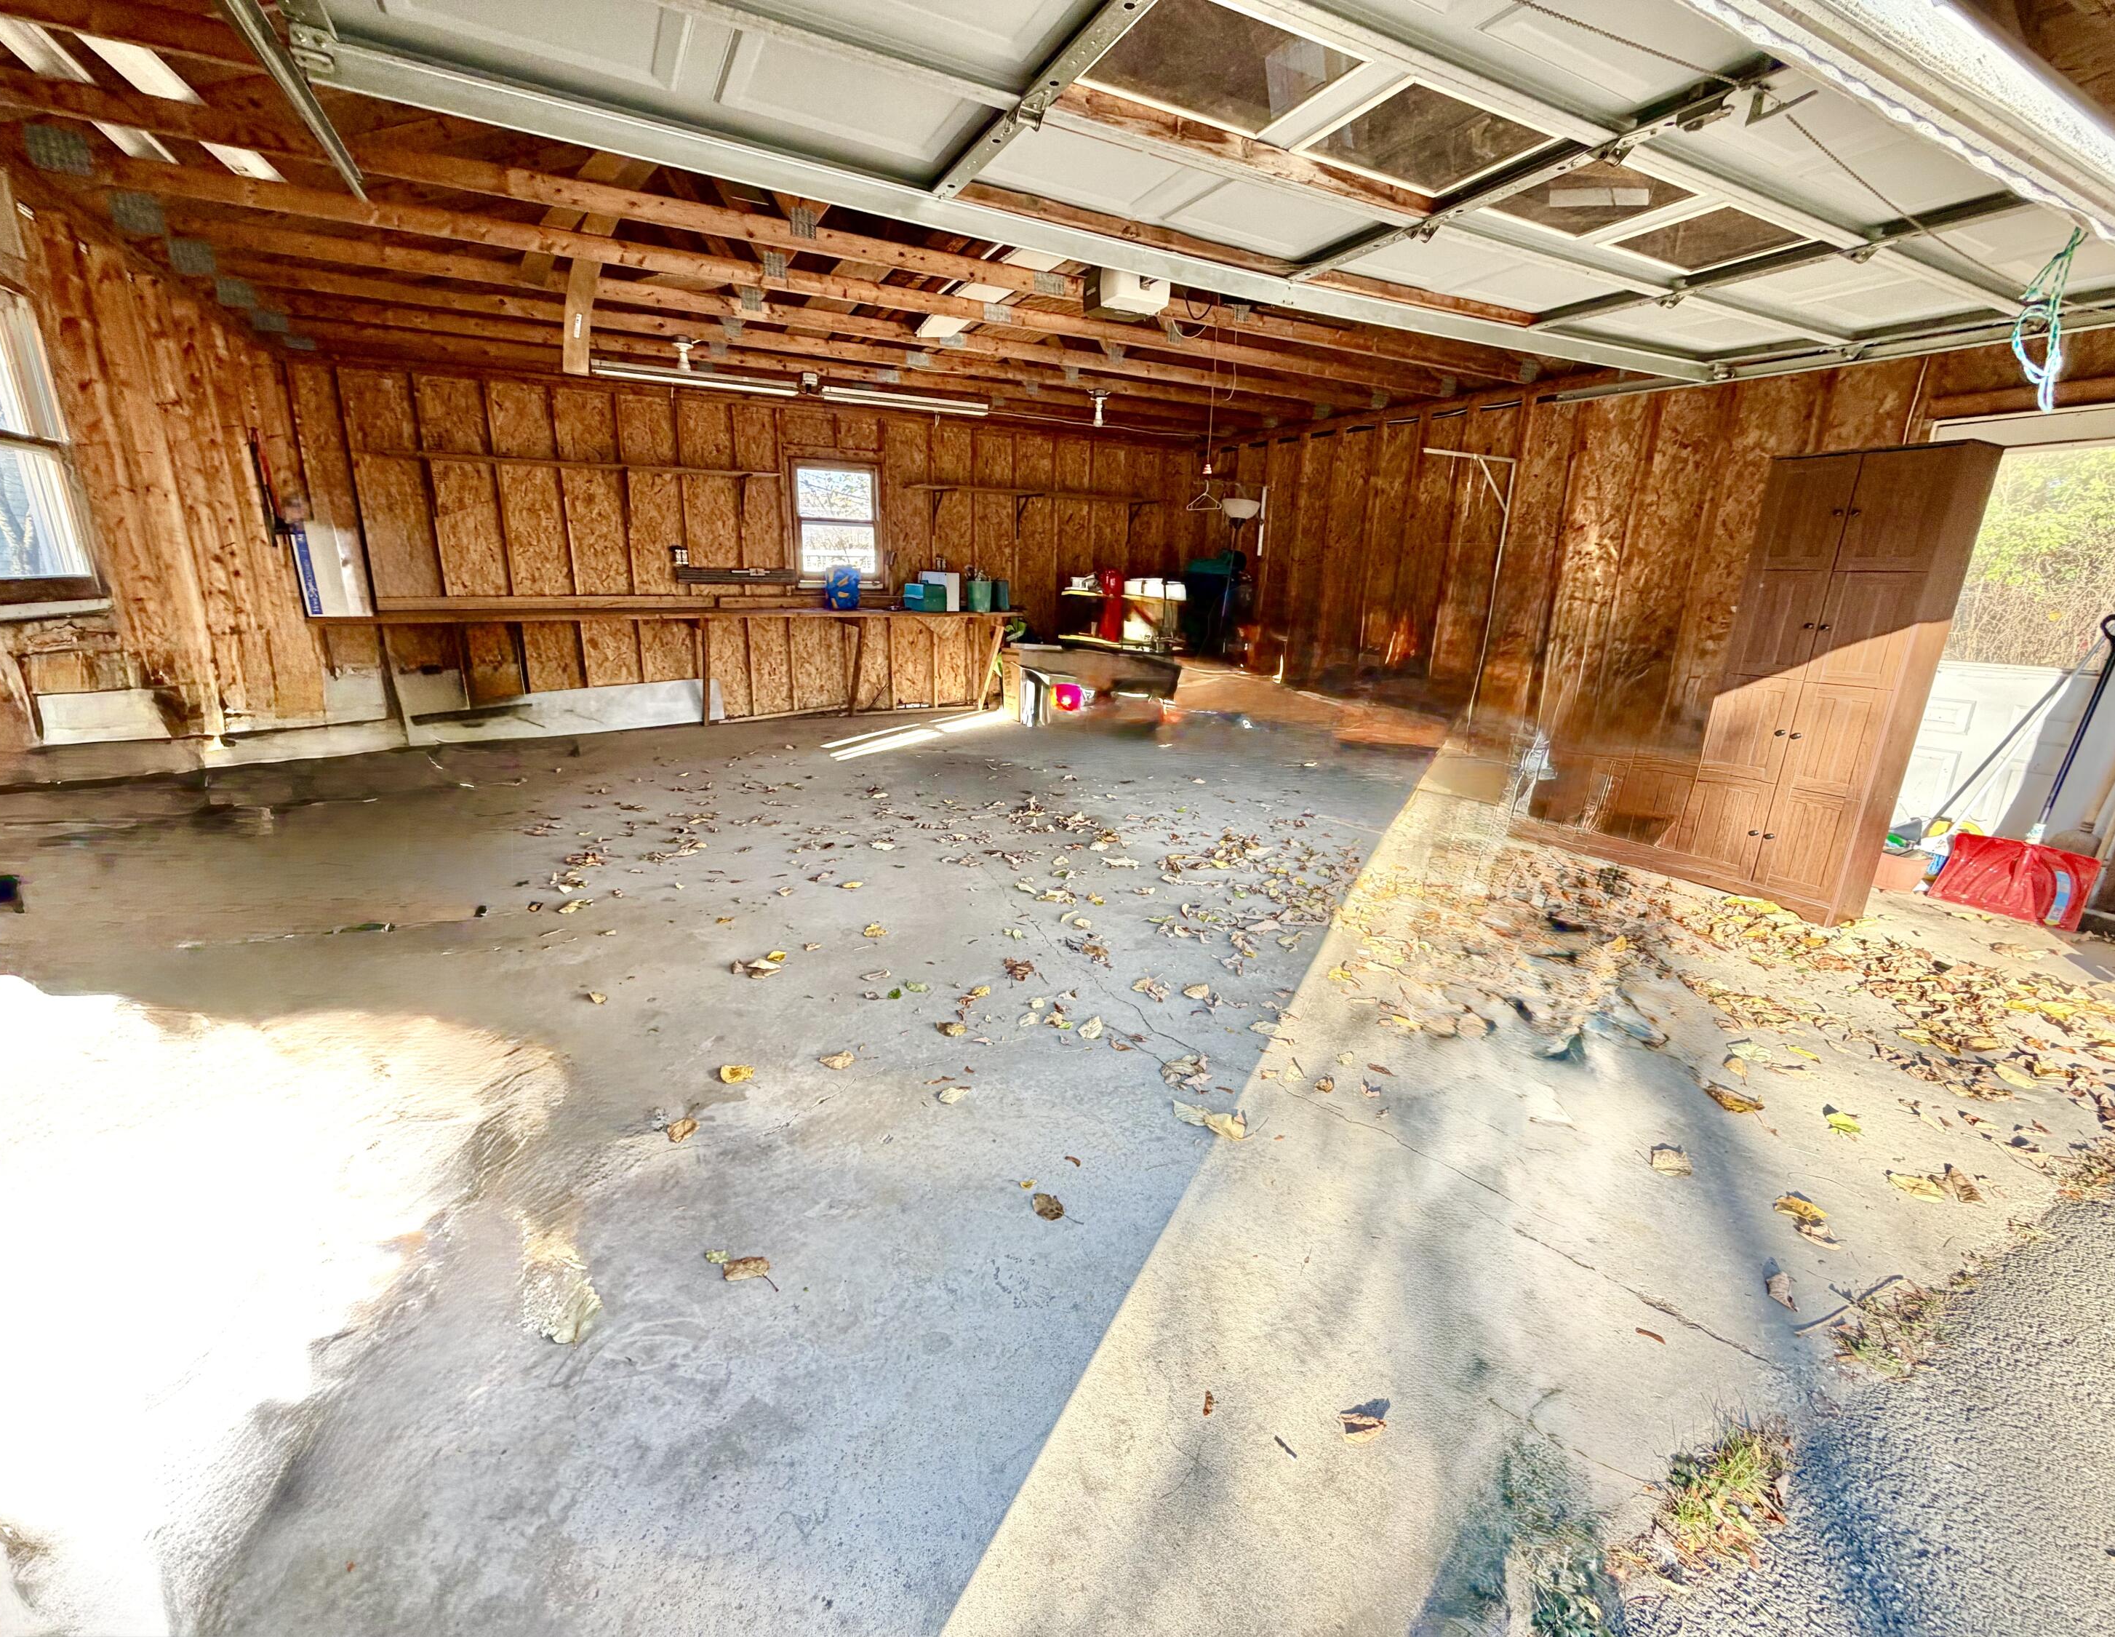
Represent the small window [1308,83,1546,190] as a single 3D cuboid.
[{"bbox_3d":[0.840,-1.528,2.002,0.465,0.030,0.345,-8,19,-28],"label":"small window"}]

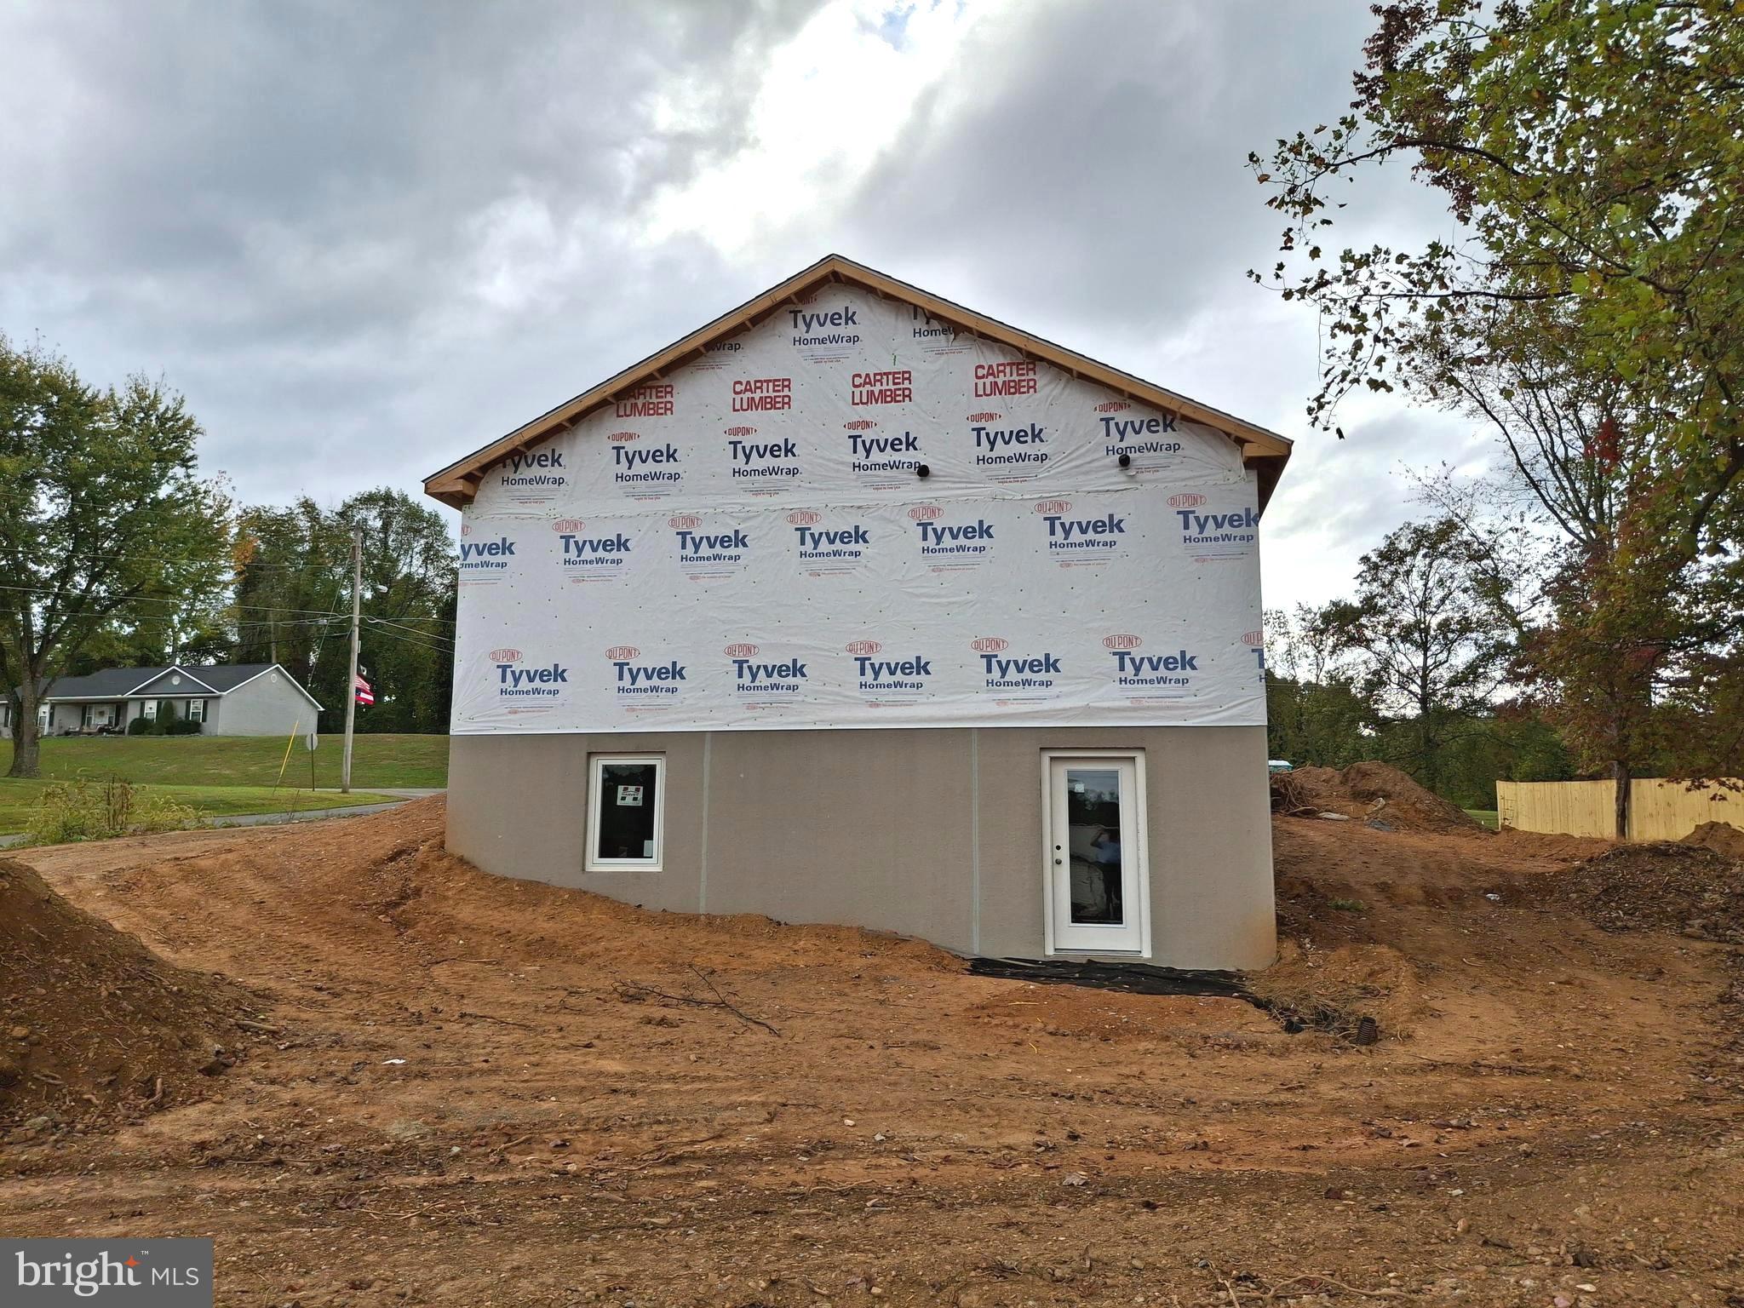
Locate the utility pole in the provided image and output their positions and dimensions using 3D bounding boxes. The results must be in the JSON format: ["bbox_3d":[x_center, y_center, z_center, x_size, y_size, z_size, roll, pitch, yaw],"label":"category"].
[{"bbox_3d":[-20.363,0.165,49.432,0.280,10.572,0.280,-1,-8,9],"label":"utility pole"}]

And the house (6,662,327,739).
[{"bbox_3d":[-47.161,3.393,82.839,18.000,5.092,10.022,-1,-8,10],"label":"house"}]

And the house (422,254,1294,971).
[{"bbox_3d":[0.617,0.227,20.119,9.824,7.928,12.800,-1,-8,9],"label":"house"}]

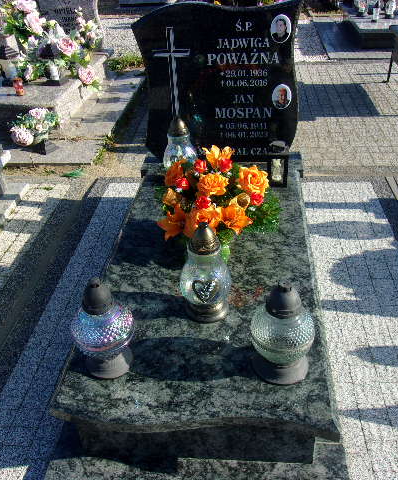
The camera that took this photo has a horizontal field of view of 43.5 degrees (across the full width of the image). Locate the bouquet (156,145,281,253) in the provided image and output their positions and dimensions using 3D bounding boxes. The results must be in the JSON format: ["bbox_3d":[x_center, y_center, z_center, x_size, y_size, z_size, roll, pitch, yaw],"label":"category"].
[{"bbox_3d":[0.083,-0.151,1.996,0.470,0.380,0.420,1,34,5],"label":"bouquet"}]

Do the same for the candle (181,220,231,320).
[{"bbox_3d":[0.021,0.100,1.657,0.167,0.345,0.167,-2,34,1],"label":"candle"}]

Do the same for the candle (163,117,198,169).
[{"bbox_3d":[-0.083,-0.413,2.416,0.167,0.360,0.167,1,34,5],"label":"candle"}]

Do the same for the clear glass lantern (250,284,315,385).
[{"bbox_3d":[0.243,0.253,1.444,0.188,0.310,0.188,1,34,5],"label":"clear glass lantern"}]

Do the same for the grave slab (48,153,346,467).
[{"bbox_3d":[0.053,0.215,2.100,0.860,0.342,1.600,1,34,5],"label":"grave slab"}]

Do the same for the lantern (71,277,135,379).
[{"bbox_3d":[-0.286,0.249,1.486,0.190,0.312,0.190,1,34,5],"label":"lantern"}]

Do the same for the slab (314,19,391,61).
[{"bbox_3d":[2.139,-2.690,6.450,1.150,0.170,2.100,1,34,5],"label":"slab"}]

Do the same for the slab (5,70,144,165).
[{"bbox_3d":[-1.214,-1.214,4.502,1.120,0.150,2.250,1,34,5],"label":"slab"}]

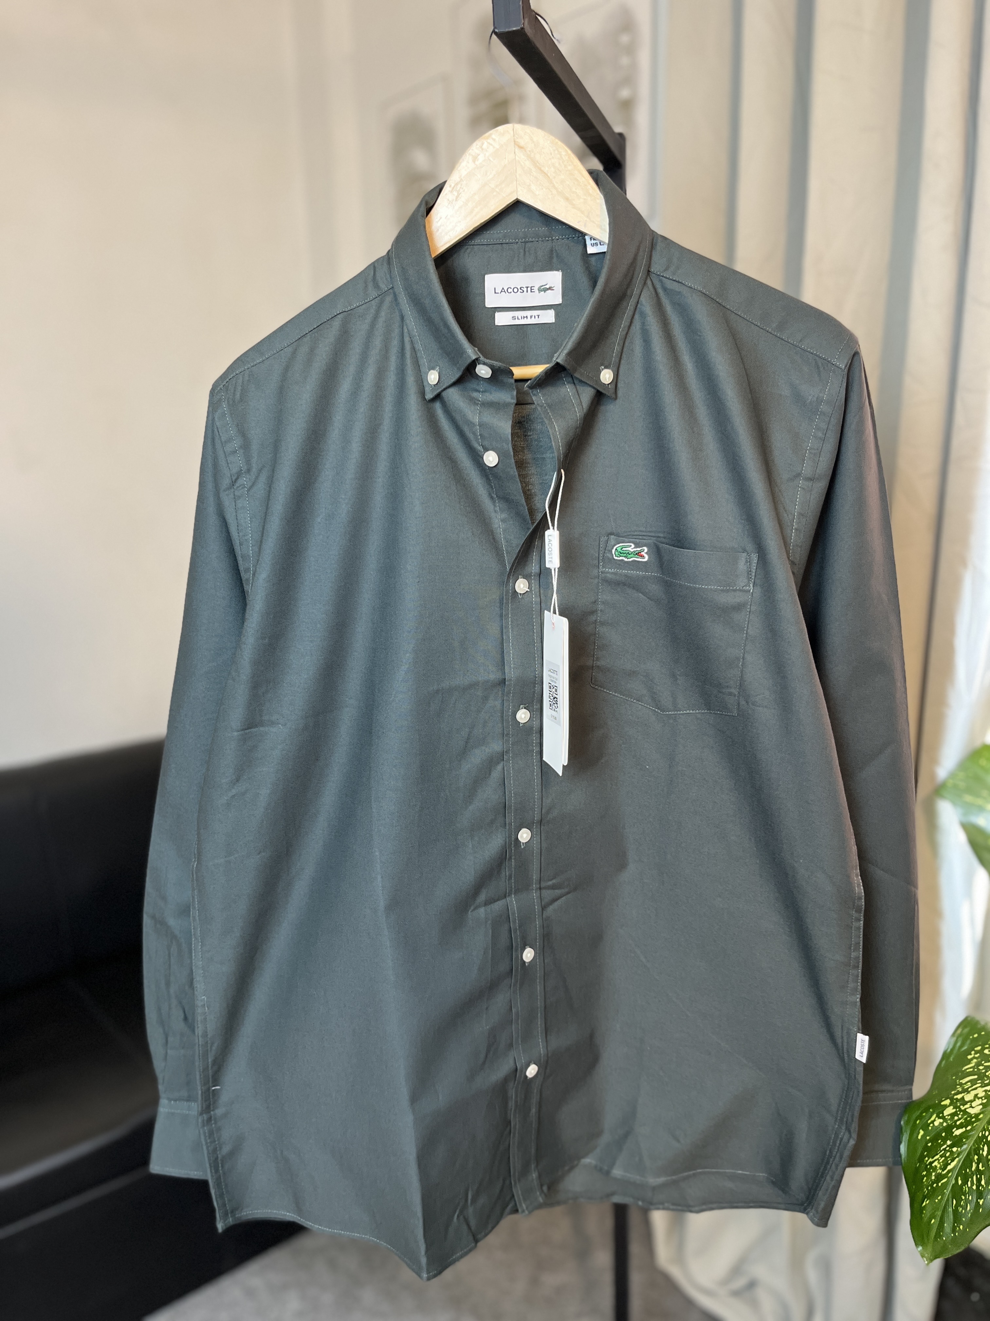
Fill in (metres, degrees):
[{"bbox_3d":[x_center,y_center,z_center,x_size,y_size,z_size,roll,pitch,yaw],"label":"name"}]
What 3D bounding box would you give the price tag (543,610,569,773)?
[{"bbox_3d":[0.044,0.024,0.732,0.006,0.115,0.042,-5,11,-22],"label":"price tag"}]

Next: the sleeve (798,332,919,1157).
[{"bbox_3d":[0.281,0.095,0.815,0.115,0.670,0.100,-5,11,7],"label":"sleeve"}]

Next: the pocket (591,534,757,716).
[{"bbox_3d":[0.136,-0.028,0.763,0.120,0.130,0.020,5,10,2],"label":"pocket"}]

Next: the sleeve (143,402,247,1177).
[{"bbox_3d":[-0.240,0.117,0.842,0.115,0.670,0.100,7,11,7],"label":"sleeve"}]

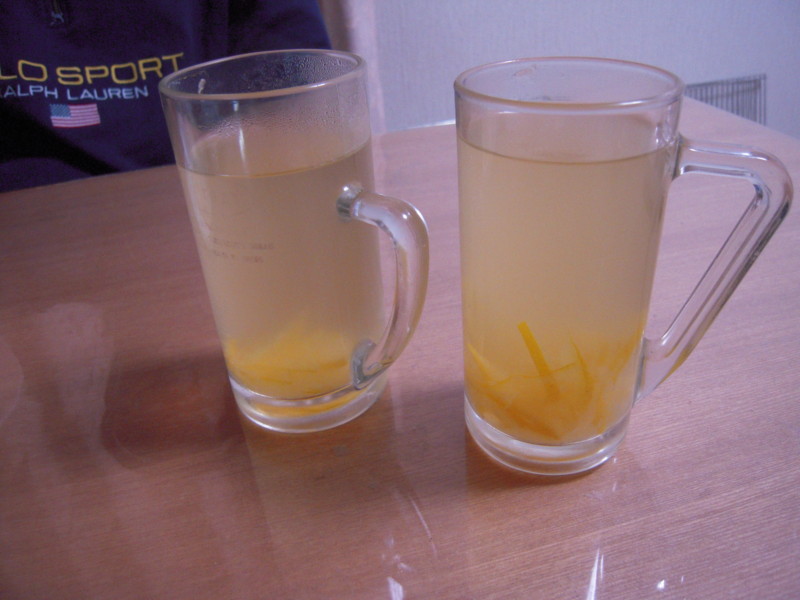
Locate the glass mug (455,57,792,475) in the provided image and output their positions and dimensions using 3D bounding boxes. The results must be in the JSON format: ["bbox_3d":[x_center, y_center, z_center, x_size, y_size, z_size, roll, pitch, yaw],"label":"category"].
[{"bbox_3d":[0.076,-0.007,0.248,0.110,0.148,0.074,12,35,25],"label":"glass mug"}]

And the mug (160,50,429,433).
[{"bbox_3d":[-0.034,-0.018,0.278,0.118,0.150,0.081,21,40,36],"label":"mug"}]

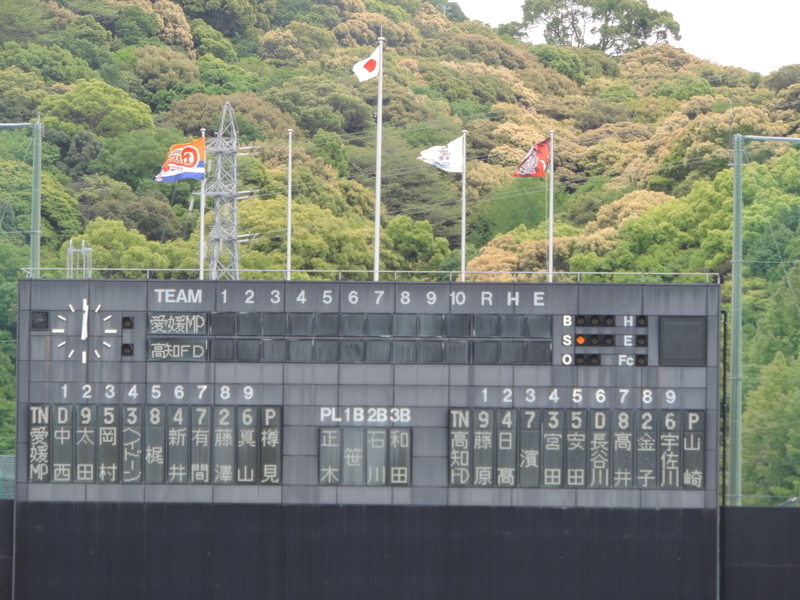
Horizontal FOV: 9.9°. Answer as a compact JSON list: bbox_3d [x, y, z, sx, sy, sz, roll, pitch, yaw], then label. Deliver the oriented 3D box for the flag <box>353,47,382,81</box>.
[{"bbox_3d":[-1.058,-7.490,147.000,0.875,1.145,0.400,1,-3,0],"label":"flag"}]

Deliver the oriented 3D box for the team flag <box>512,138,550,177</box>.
[{"bbox_3d":[4.190,-4.516,147.000,1.224,1.272,0.400,1,-3,0],"label":"team flag"}]

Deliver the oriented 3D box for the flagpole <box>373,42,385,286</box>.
[{"bbox_3d":[-0.665,-4.373,147.000,0.220,8.014,0.220,1,-3,0],"label":"flagpole"}]

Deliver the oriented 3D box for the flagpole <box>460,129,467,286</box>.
[{"bbox_3d":[2.042,-2.878,147.000,0.150,5.025,0.150,1,-3,0],"label":"flagpole"}]

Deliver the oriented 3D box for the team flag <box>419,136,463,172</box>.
[{"bbox_3d":[1.312,-4.612,147.000,1.479,1.177,0.400,1,-3,0],"label":"team flag"}]

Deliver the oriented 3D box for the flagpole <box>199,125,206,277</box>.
[{"bbox_3d":[-6.273,-2.902,147.000,0.150,5.073,0.150,1,-3,0],"label":"flagpole"}]

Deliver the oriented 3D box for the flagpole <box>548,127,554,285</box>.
[{"bbox_3d":[4.829,-2.870,147.000,0.150,5.009,0.150,1,-3,0],"label":"flagpole"}]

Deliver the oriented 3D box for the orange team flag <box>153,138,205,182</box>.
[{"bbox_3d":[-7.005,-4.445,147.000,1.638,1.415,0.400,1,-3,0],"label":"orange team flag"}]

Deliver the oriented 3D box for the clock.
[{"bbox_3d":[-9.950,0.979,146.000,2.053,2.037,0.150,1,-3,0],"label":"clock"}]

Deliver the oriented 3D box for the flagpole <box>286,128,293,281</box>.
[{"bbox_3d":[-3.498,-2.894,147.000,0.150,5.057,0.150,1,-3,0],"label":"flagpole"}]

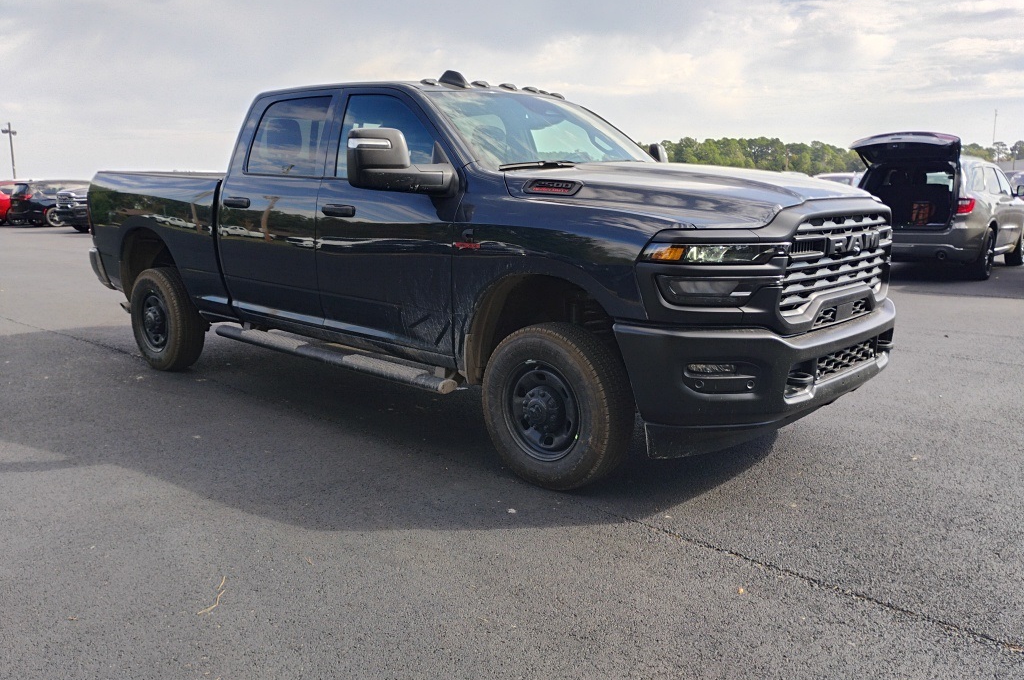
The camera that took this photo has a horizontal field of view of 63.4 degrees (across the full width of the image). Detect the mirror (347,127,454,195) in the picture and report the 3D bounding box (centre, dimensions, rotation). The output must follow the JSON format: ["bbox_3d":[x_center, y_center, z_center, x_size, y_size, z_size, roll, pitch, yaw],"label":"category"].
[{"bbox_3d":[-0.521,-0.850,3.916,0.320,0.285,0.380,10,14,41],"label":"mirror"}]

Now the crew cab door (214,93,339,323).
[{"bbox_3d":[-1.426,-0.821,5.151,1.100,1.420,0.280,10,14,41],"label":"crew cab door"}]

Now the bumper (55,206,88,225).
[{"bbox_3d":[-12.747,-3.623,24.300,2.000,0.530,0.600,9,14,39],"label":"bumper"}]

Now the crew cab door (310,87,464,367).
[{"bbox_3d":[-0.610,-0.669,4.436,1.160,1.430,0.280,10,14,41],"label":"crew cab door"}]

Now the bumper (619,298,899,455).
[{"bbox_3d":[1.327,0.121,3.996,0.670,0.580,2.000,10,14,41],"label":"bumper"}]

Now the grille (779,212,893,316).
[{"bbox_3d":[1.498,-0.361,3.747,0.170,0.410,1.280,10,14,41],"label":"grille"}]

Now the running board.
[{"bbox_3d":[-1.132,0.086,4.880,2.280,0.110,0.190,10,14,41],"label":"running board"}]

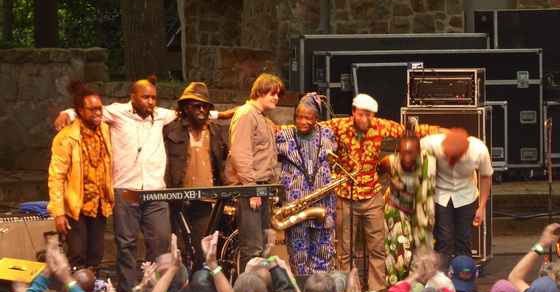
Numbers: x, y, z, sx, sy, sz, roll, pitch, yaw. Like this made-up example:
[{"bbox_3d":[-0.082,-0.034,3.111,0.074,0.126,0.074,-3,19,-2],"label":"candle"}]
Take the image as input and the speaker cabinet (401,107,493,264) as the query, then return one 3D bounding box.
[{"bbox_3d":[1.379,0.310,37.627,0.703,1.270,0.460,0,3,9],"label":"speaker cabinet"}]

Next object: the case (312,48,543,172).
[{"bbox_3d":[1.507,-0.373,46.518,2.220,1.215,0.650,-1,3,-12],"label":"case"}]

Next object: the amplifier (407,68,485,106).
[{"bbox_3d":[1.376,-0.482,37.661,0.575,0.310,0.530,0,3,10],"label":"amplifier"}]

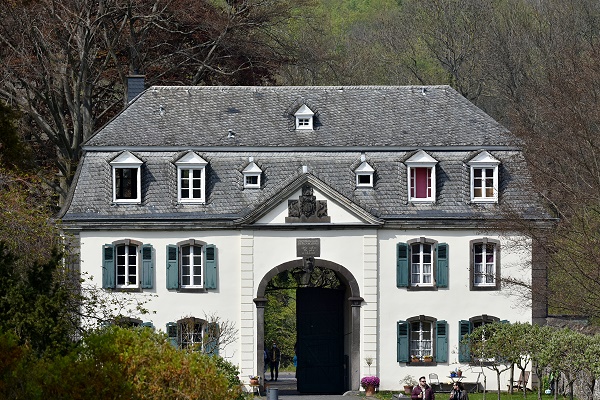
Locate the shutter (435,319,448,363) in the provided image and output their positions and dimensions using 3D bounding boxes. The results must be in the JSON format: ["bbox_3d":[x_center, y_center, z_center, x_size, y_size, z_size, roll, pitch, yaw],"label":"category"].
[{"bbox_3d":[6.023,6.002,222.264,0.487,1.757,0.060,0,-1,-3],"label":"shutter"}]

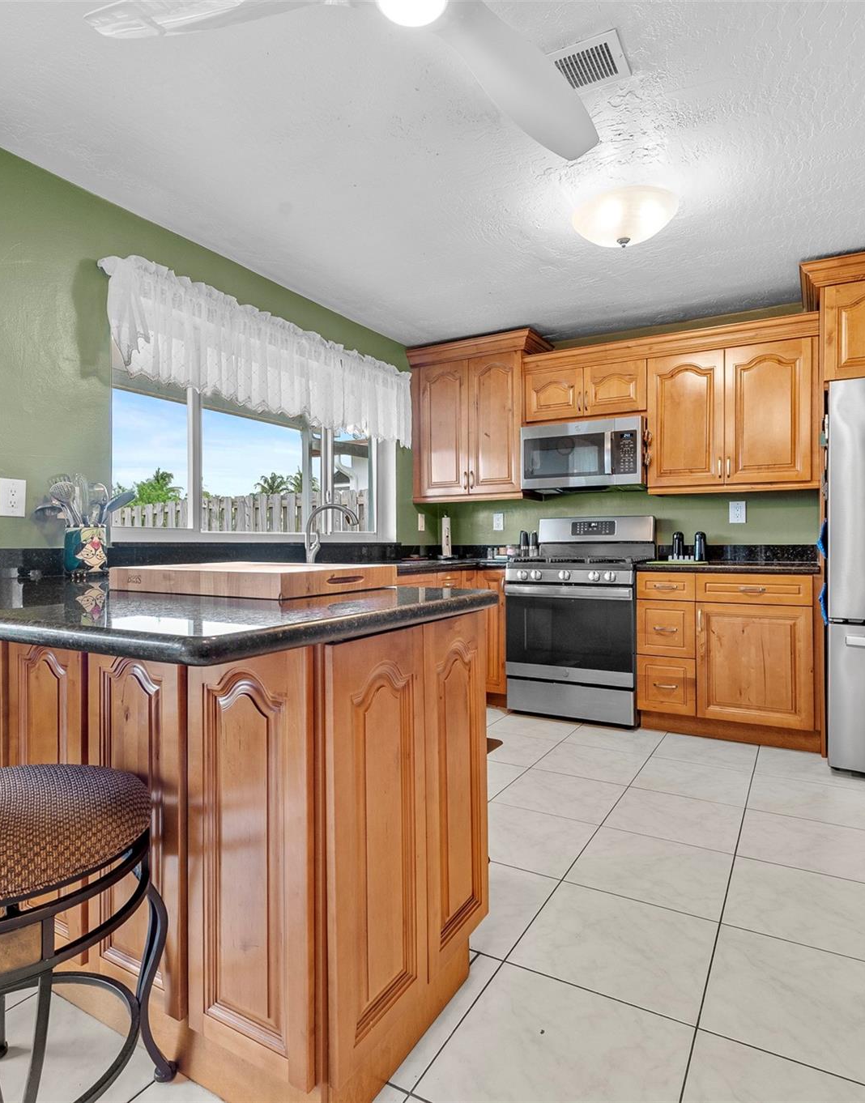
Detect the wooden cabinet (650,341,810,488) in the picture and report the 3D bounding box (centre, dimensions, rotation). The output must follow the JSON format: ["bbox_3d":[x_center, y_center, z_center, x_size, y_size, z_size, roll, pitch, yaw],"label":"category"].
[{"bbox_3d":[1.748,-0.744,3.778,0.867,0.819,0.325,0,1,30],"label":"wooden cabinet"}]

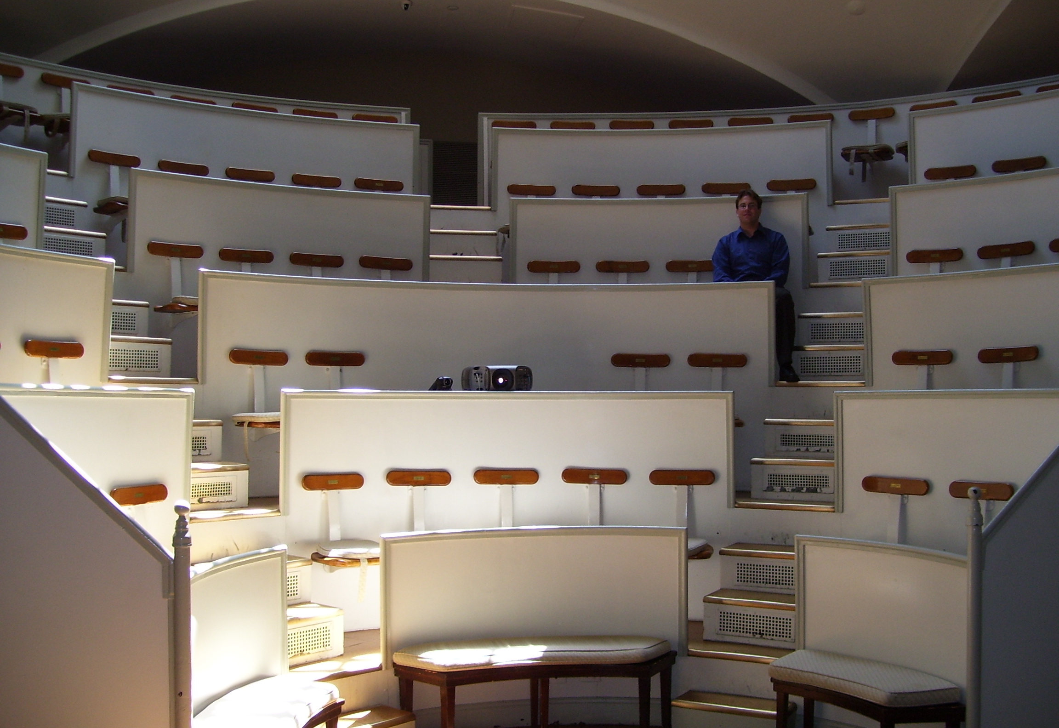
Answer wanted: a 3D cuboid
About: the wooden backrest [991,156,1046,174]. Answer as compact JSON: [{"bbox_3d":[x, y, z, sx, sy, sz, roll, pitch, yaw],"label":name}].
[{"bbox_3d":[3.193,-1.300,7.177,0.365,0.090,0.045,-1,-10,43],"label":"wooden backrest"}]

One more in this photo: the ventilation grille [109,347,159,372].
[{"bbox_3d":[-2.203,-0.027,6.027,0.020,0.130,0.375,-1,-2,42],"label":"ventilation grille"}]

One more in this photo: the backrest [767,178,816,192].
[{"bbox_3d":[1.907,-1.300,8.007,0.365,0.090,0.045,0,-10,22],"label":"backrest"}]

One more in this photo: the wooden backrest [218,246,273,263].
[{"bbox_3d":[-1.795,-0.690,6.987,0.357,0.088,0.055,1,-2,-33],"label":"wooden backrest"}]

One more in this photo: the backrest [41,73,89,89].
[{"bbox_3d":[-3.395,-2.065,8.080,0.380,0.093,0.042,2,-2,-45],"label":"backrest"}]

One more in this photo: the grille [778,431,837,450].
[{"bbox_3d":[1.614,0.444,6.349,0.365,0.112,0.020,-1,-2,26],"label":"grille"}]

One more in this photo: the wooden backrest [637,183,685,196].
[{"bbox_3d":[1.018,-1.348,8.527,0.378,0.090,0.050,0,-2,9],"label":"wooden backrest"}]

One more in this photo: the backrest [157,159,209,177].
[{"bbox_3d":[-2.275,-1.289,7.242,0.352,0.085,0.038,2,-3,-36],"label":"backrest"}]

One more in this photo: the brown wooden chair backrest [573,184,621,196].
[{"bbox_3d":[0.519,-1.350,8.580,0.378,0.090,0.050,0,-2,3],"label":"brown wooden chair backrest"}]

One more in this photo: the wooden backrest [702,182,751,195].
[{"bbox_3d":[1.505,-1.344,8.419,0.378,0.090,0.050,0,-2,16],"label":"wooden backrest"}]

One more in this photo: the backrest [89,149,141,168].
[{"bbox_3d":[-2.629,-1.301,6.979,0.352,0.085,0.038,2,-3,-42],"label":"backrest"}]

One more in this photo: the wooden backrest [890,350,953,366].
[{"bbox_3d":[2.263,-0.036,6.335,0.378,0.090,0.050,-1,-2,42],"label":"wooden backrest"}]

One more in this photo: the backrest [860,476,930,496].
[{"bbox_3d":[1.836,0.612,5.521,0.352,0.085,0.038,-2,-3,35],"label":"backrest"}]

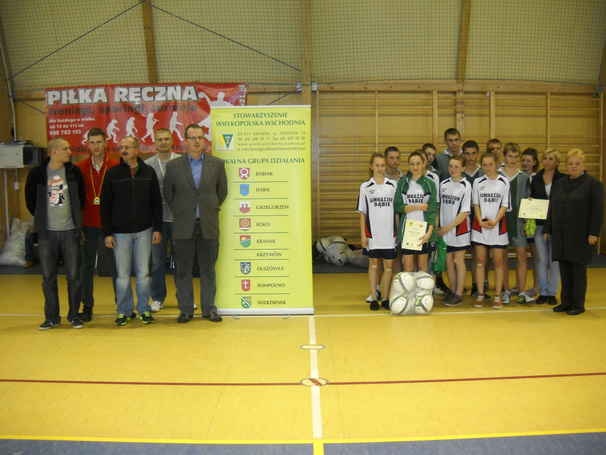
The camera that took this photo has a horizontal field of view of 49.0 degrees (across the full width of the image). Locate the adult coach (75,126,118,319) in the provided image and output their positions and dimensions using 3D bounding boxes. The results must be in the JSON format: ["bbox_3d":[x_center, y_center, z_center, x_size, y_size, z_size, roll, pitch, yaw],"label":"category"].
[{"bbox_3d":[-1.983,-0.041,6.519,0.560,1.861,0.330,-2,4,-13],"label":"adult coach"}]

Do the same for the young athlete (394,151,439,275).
[{"bbox_3d":[1.145,0.032,6.692,0.460,1.562,0.320,0,6,6],"label":"young athlete"}]

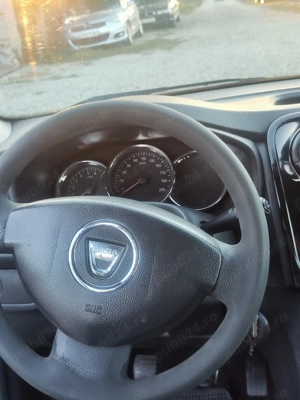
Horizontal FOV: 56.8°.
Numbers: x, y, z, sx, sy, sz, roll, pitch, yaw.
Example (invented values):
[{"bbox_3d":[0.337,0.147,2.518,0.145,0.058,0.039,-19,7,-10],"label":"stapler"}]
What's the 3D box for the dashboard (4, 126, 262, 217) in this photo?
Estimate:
[{"bbox_3d":[-0.026,-0.053,0.537,0.420,0.155,0.100,-3,19,6],"label":"dashboard"}]

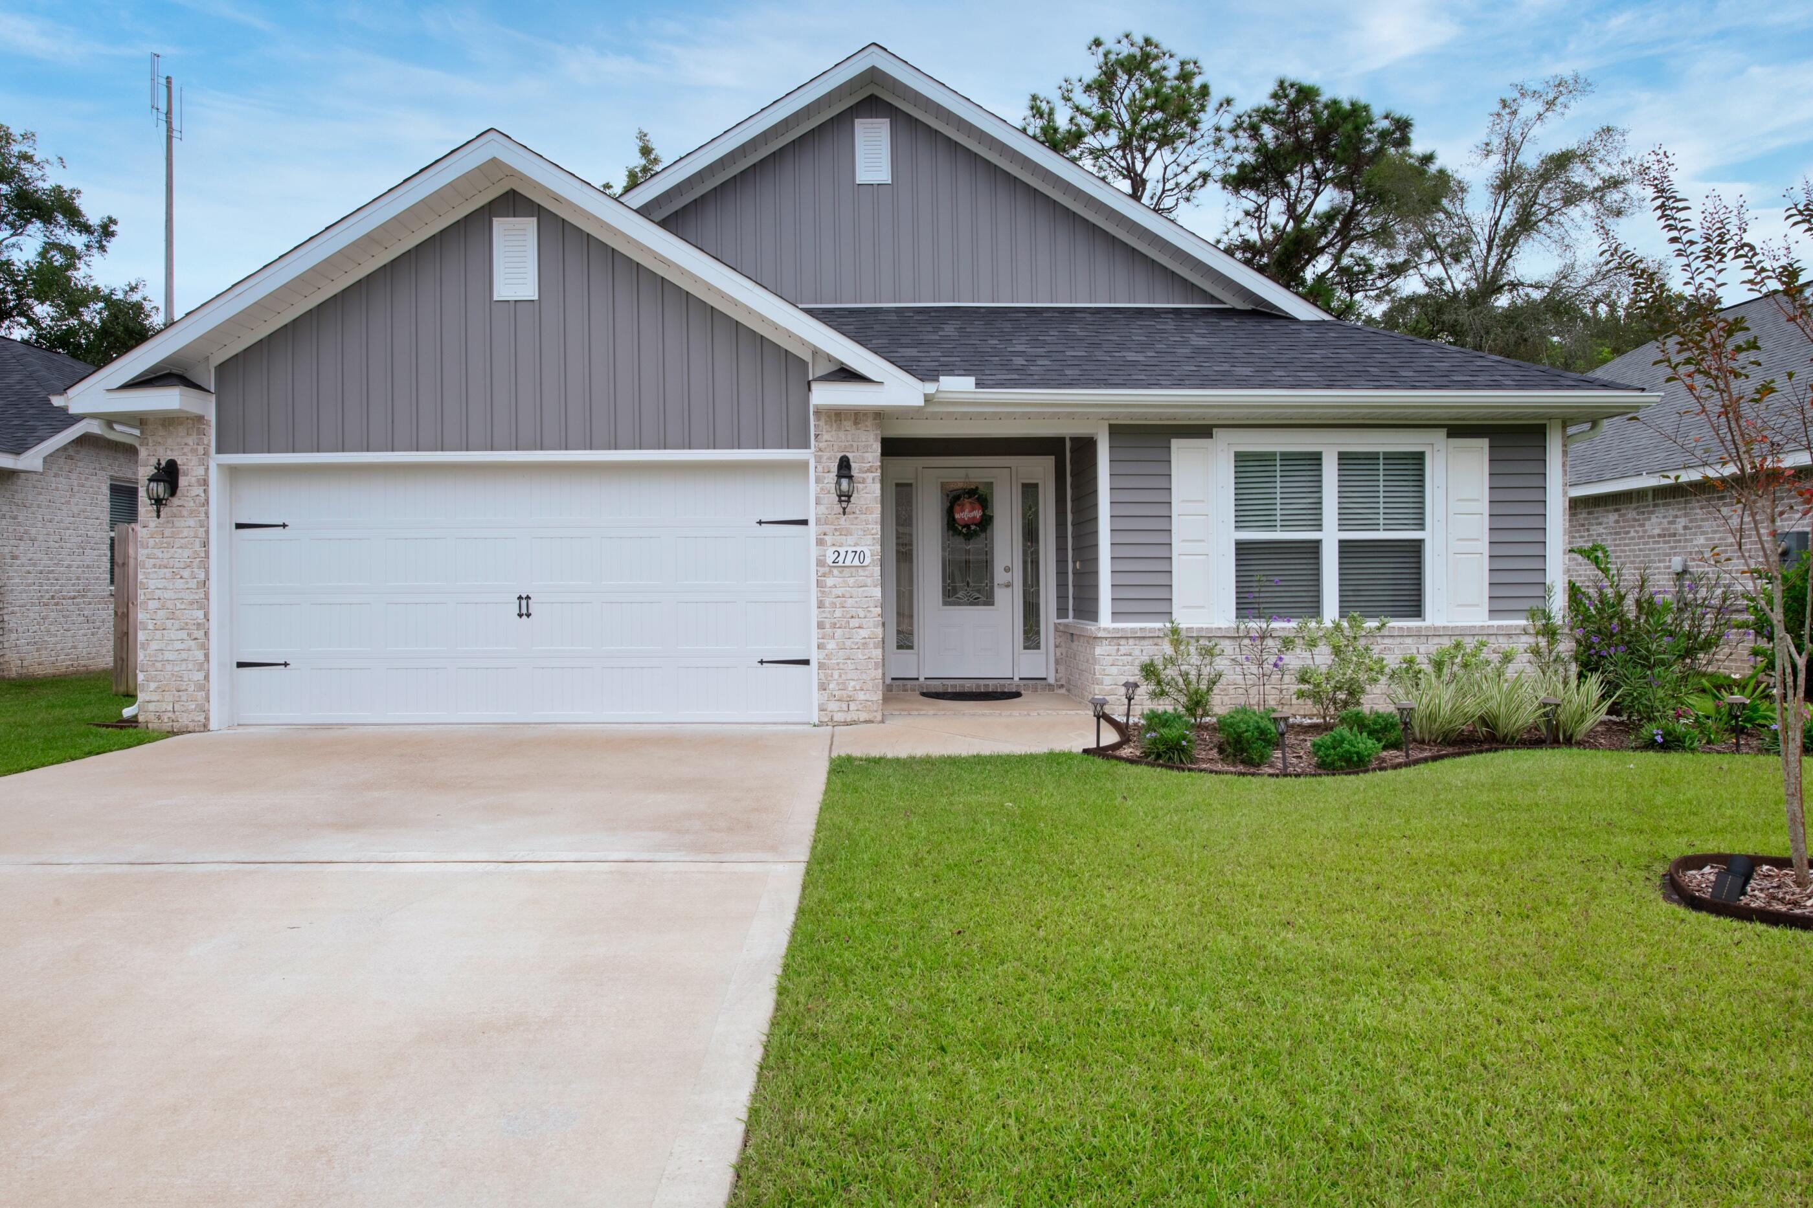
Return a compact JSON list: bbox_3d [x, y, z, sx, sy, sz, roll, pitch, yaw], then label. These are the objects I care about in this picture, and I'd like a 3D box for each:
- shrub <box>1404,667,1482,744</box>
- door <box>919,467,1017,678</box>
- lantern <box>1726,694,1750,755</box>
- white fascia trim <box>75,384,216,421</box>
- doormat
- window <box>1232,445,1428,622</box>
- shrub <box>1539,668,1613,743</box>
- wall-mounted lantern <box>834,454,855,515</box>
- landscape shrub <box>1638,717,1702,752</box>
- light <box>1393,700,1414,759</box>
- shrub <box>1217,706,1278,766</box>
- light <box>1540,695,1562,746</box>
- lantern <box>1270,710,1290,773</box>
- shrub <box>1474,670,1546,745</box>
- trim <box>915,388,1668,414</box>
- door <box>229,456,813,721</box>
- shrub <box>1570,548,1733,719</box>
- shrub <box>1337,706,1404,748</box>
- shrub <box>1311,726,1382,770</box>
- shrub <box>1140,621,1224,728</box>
[{"bbox_3d":[3.901,0.749,8.450,0.530,0.530,0.520,0,0,0],"label":"shrub"},{"bbox_3d":[0.596,-0.297,11.200,0.914,2.030,0.050,-1,1,-3],"label":"door"},{"bbox_3d":[5.743,0.832,8.000,0.130,0.410,0.130,0,0,0],"label":"lantern"},{"bbox_3d":[-6.111,-1.618,9.280,0.870,0.200,0.450,-1,1,-3],"label":"white fascia trim"},{"bbox_3d":[0.597,0.852,10.720,0.940,0.015,0.620,-1,1,-3],"label":"doormat"},{"bbox_3d":[3.664,-0.607,10.020,1.700,1.530,0.100,0,0,0],"label":"window"},{"bbox_3d":[4.750,0.724,8.220,0.540,0.530,0.500,-1,1,-3],"label":"shrub"},{"bbox_3d":[-0.497,-0.956,9.340,0.160,0.490,0.270,0,0,0],"label":"wall-mounted lantern"},{"bbox_3d":[5.174,0.879,7.850,0.430,0.210,0.400,-1,1,-3],"label":"landscape shrub"},{"bbox_3d":[3.327,0.844,7.750,0.130,0.400,0.130,0,0,0],"label":"light"},{"bbox_3d":[2.304,0.887,7.800,0.400,0.380,0.400,0,0,0],"label":"shrub"},{"bbox_3d":[4.463,0.809,8.020,0.125,0.345,0.125,-1,1,-3],"label":"light"},{"bbox_3d":[2.269,0.835,7.020,0.120,0.375,0.120,-1,1,-3],"label":"lantern"},{"bbox_3d":[4.407,0.755,8.450,0.510,0.520,0.500,0,0,0],"label":"shrub"},{"bbox_3d":[3.183,-1.671,9.550,6.050,0.200,0.150,0,0,0],"label":"trim"},{"bbox_3d":[-3.232,-0.087,9.770,4.840,2.140,0.060,-1,1,-3],"label":"door"},{"bbox_3d":[6.374,0.230,9.900,1.300,1.480,1.150,0,0,0],"label":"shrub"},{"bbox_3d":[3.264,0.862,8.150,0.470,0.280,0.430,-1,1,-3],"label":"shrub"},{"bbox_3d":[2.929,0.951,7.700,0.460,0.280,0.430,0,0,0],"label":"shrub"},{"bbox_3d":[2.248,0.572,9.450,0.680,0.850,0.600,-1,1,-3],"label":"shrub"}]

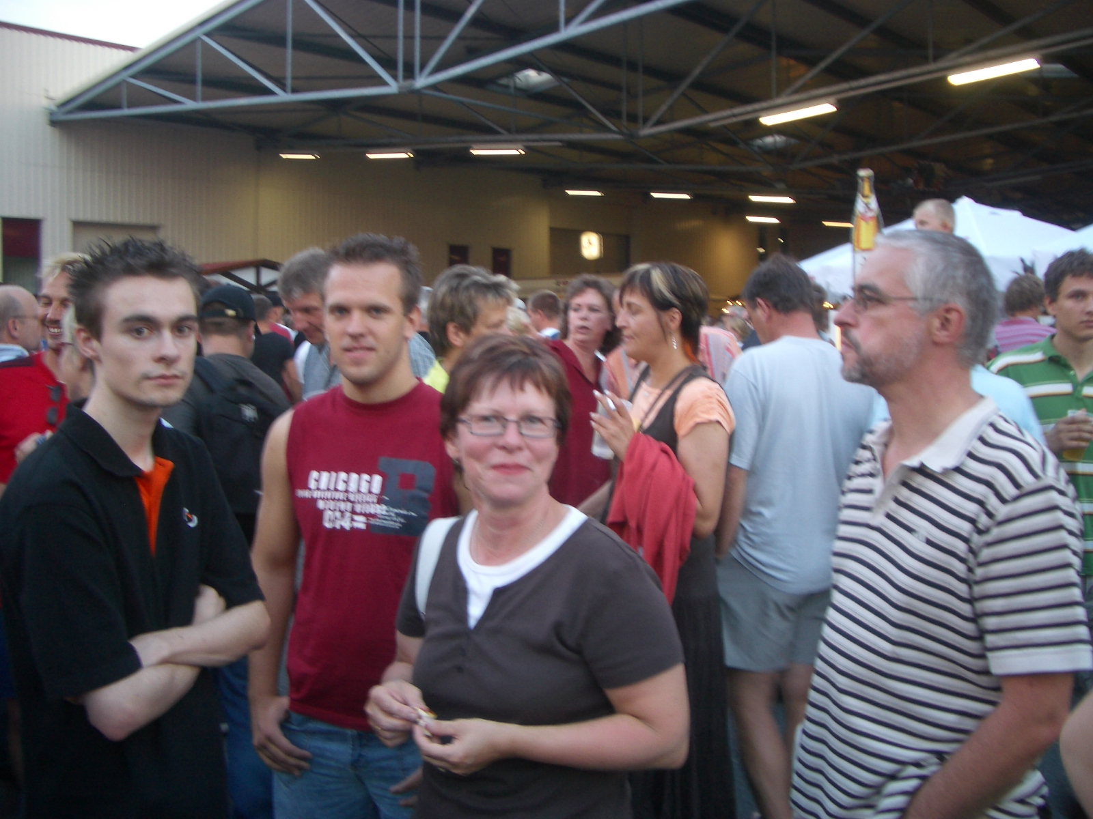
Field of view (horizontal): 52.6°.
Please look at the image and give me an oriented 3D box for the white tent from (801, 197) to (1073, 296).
[{"bbox_3d":[5.150,-1.091,13.707,3.000,3.020,3.000,-3,6,-30],"label":"white tent"}]

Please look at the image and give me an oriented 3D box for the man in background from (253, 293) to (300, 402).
[{"bbox_3d":[-1.802,0.110,7.173,0.520,1.750,0.350,1,5,15],"label":"man in background"}]

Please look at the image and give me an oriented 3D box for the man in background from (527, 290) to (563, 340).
[{"bbox_3d":[-0.013,0.161,6.574,0.350,1.750,0.520,4,7,42],"label":"man in background"}]

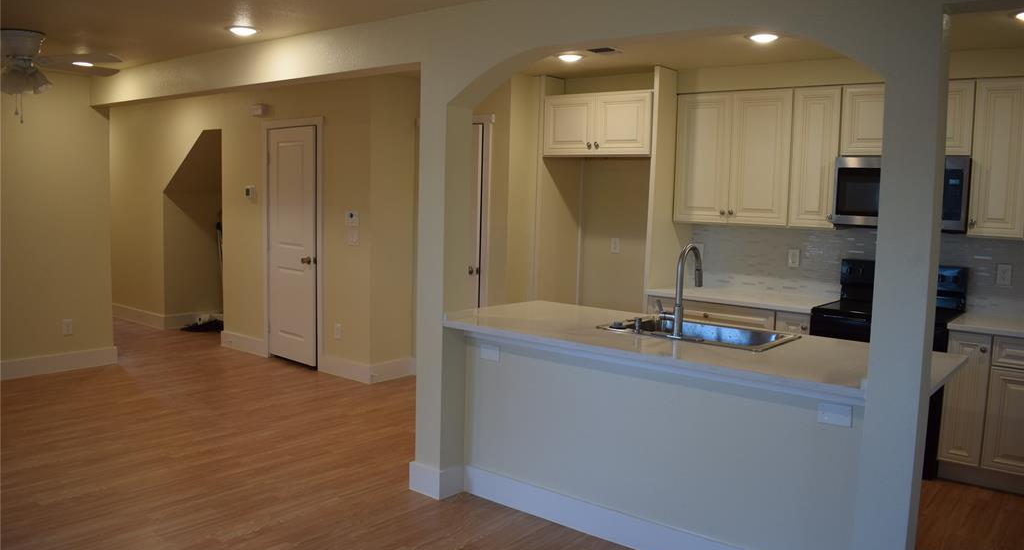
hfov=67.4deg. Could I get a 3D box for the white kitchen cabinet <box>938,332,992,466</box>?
[{"bbox_3d":[2.697,0.671,4.493,0.208,0.745,0.612,6,7,38],"label":"white kitchen cabinet"}]

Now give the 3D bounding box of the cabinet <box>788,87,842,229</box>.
[{"bbox_3d":[2.043,-0.760,5.063,0.302,0.902,0.332,6,7,38],"label":"cabinet"}]

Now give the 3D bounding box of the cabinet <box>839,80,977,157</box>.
[{"bbox_3d":[2.457,-0.951,4.723,0.736,0.445,0.332,6,7,38],"label":"cabinet"}]

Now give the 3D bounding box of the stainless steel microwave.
[{"bbox_3d":[2.430,-0.502,4.748,0.742,0.430,0.385,6,7,38],"label":"stainless steel microwave"}]

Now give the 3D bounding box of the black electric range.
[{"bbox_3d":[2.301,0.534,4.735,0.750,1.180,0.660,6,7,38],"label":"black electric range"}]

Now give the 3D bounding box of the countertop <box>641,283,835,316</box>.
[{"bbox_3d":[1.597,0.163,5.288,1.106,0.037,0.646,6,7,38],"label":"countertop"}]

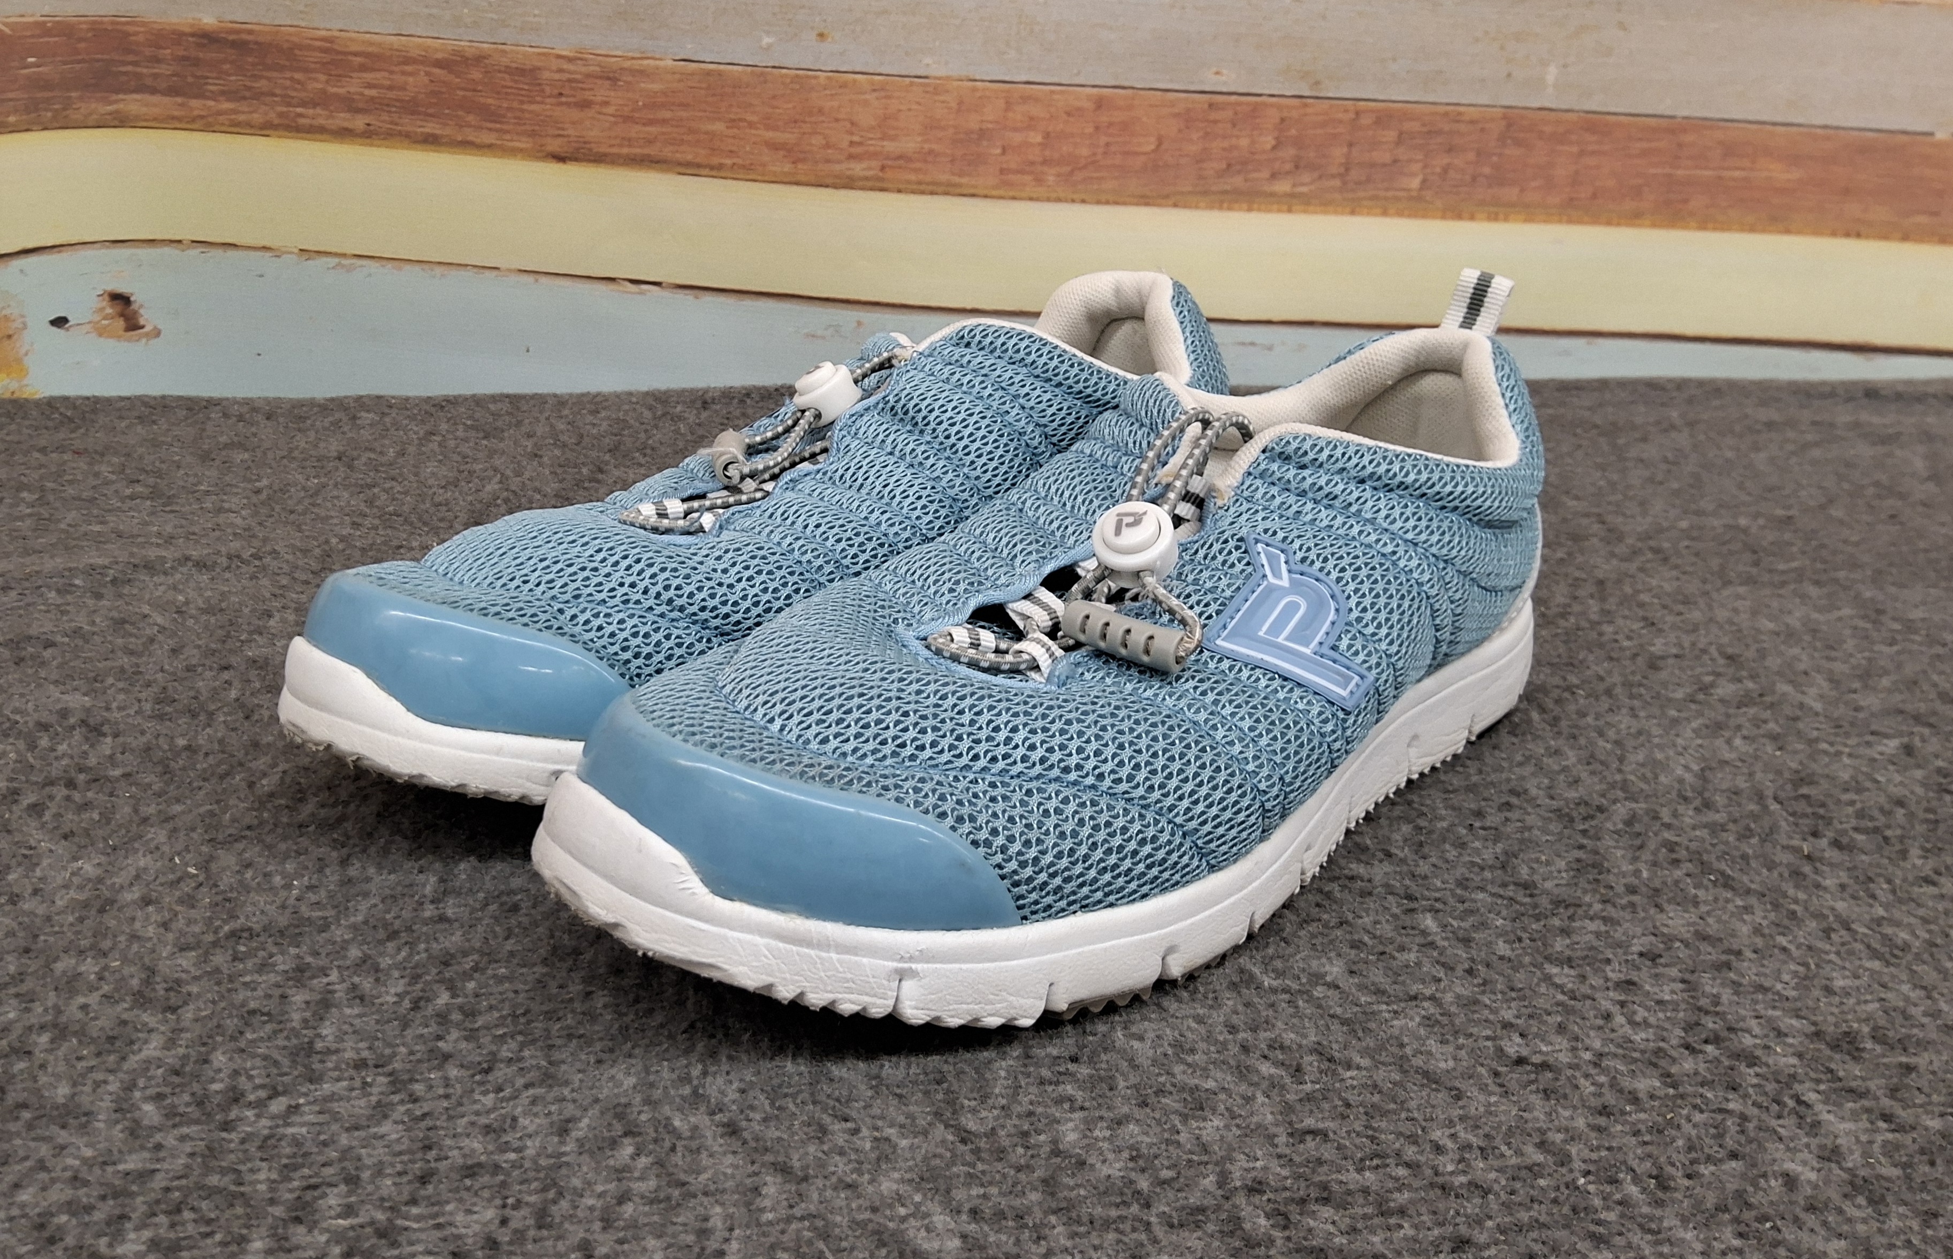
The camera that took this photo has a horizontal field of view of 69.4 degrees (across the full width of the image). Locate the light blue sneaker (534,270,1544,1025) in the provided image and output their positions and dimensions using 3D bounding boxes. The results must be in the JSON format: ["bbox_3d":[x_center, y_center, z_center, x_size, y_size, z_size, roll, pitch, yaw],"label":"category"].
[{"bbox_3d":[0.038,-0.011,0.296,0.270,0.100,0.103,-19,28,-39],"label":"light blue sneaker"}]

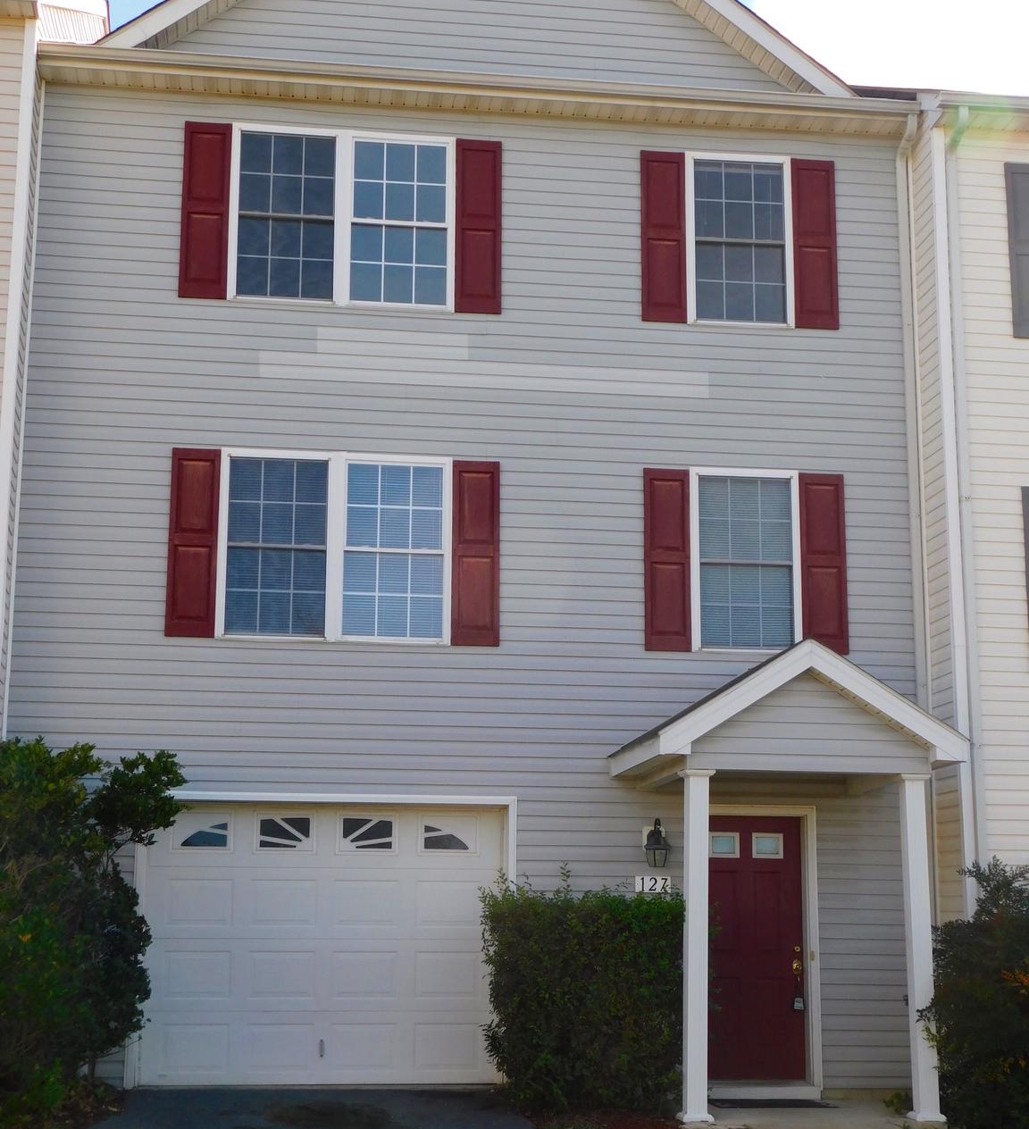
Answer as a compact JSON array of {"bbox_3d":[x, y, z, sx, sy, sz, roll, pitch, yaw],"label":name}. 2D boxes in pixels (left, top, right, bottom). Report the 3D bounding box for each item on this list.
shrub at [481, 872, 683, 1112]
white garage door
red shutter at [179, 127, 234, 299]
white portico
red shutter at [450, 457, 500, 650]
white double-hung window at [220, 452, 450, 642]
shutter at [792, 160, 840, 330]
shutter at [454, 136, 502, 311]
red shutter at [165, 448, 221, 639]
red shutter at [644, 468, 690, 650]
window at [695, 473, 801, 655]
[{"bbox_3d":[0.594,3.143,13.252,1.610,1.602,0.880,2,-11,-8],"label":"shrub"},{"bbox_3d":[-1.435,2.890,13.621,2.728,2.101,0.050,2,-11,-8],"label":"white garage door"},{"bbox_3d":[-2.496,-2.864,14.441,0.381,1.499,0.030,2,-11,-8],"label":"red shutter"},{"bbox_3d":[2.005,2.321,13.239,2.290,3.320,1.700,2,-11,-8],"label":"white portico"},{"bbox_3d":[-0.308,-0.089,14.231,0.381,1.499,0.030,2,-11,-8],"label":"red shutter"},{"bbox_3d":[-1.404,-0.132,14.035,1.825,1.516,0.100,2,-11,-8],"label":"white double-hung window"},{"bbox_3d":[2.537,-2.705,15.072,0.379,1.507,0.050,2,-11,-8],"label":"shutter"},{"bbox_3d":[-0.296,-2.791,14.742,0.381,1.499,0.030,2,-11,-8],"label":"shutter"},{"bbox_3d":[-2.491,-0.170,13.860,0.378,1.489,0.050,2,-11,-8],"label":"red shutter"},{"bbox_3d":[1.232,-0.036,14.370,0.383,1.495,0.050,2,-11,-8],"label":"red shutter"},{"bbox_3d":[1.882,-0.023,14.557,0.919,1.529,0.080,2,-11,-8],"label":"window"}]

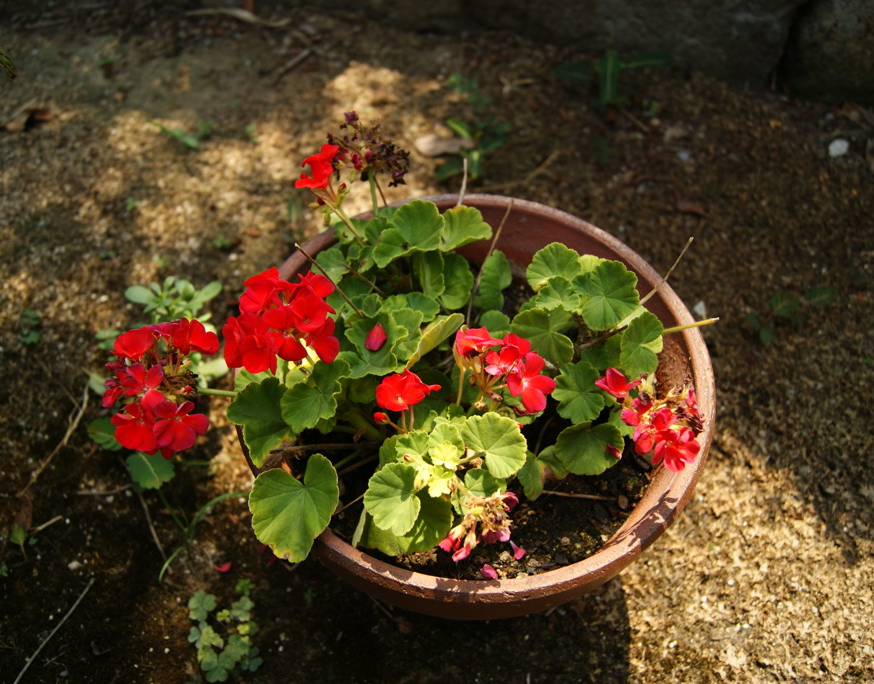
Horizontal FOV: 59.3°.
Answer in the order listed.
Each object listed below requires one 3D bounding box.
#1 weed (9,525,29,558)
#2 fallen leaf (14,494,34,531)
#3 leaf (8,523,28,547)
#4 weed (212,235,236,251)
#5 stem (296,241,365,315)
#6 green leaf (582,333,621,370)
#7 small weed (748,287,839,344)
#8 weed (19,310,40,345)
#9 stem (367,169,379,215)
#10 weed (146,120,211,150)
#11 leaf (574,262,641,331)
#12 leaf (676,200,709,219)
[{"bbox_3d":[-0.359,0.171,0.661,0.015,0.012,0.028,-8,55,-8],"label":"weed"},{"bbox_3d":[-0.376,0.155,0.698,0.011,0.007,0.035,6,52,3],"label":"fallen leaf"},{"bbox_3d":[-0.341,0.157,0.625,0.017,0.006,0.022,-18,63,-19],"label":"leaf"},{"bbox_3d":[-0.266,-0.124,0.956,0.030,0.013,0.016,4,53,0],"label":"weed"},{"bbox_3d":[-0.092,-0.053,0.659,0.005,0.005,0.084,-44,95,-2],"label":"stem"},{"bbox_3d":[0.126,0.008,0.584,0.034,0.012,0.034,17,74,11],"label":"green leaf"},{"bbox_3d":[0.360,-0.028,0.781,0.092,0.027,0.062,3,53,0],"label":"small weed"},{"bbox_3d":[-0.458,-0.018,0.864,0.022,0.017,0.039,4,53,0],"label":"weed"},{"bbox_3d":[-0.053,-0.125,0.640,0.005,0.050,0.005,-3,49,4],"label":"stem"},{"bbox_3d":[-0.325,-0.262,0.975,0.078,0.018,0.030,23,56,14],"label":"weed"},{"bbox_3d":[0.134,-0.037,0.609,0.050,0.013,0.052,-2,69,5],"label":"leaf"},{"bbox_3d":[0.293,-0.153,0.882,0.046,0.009,0.022,31,58,19],"label":"leaf"}]

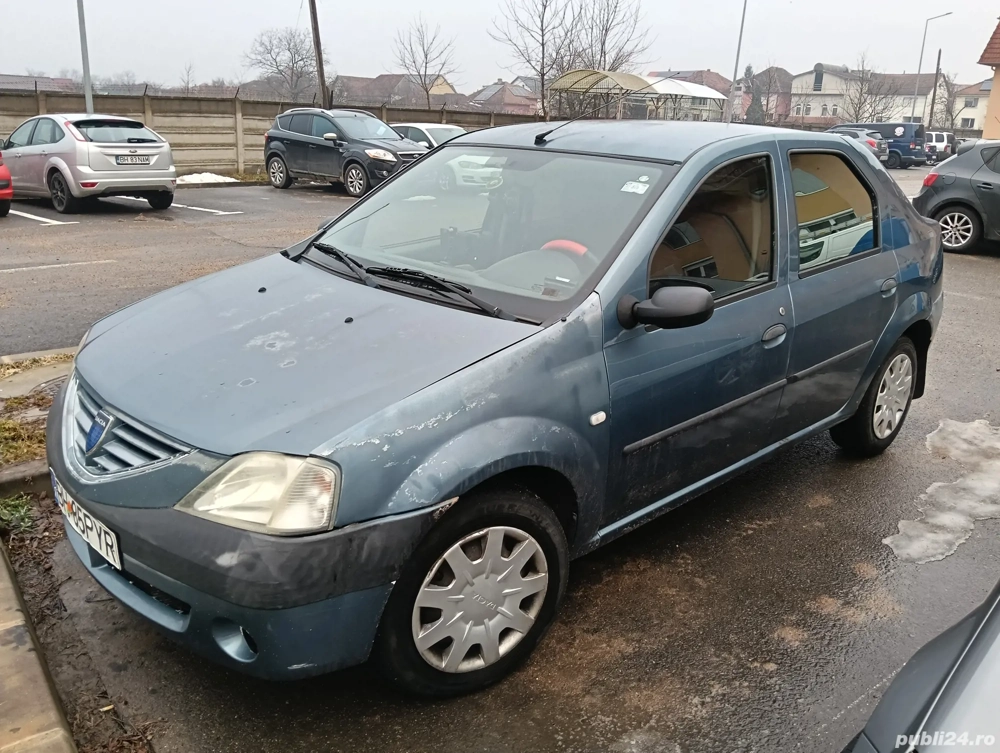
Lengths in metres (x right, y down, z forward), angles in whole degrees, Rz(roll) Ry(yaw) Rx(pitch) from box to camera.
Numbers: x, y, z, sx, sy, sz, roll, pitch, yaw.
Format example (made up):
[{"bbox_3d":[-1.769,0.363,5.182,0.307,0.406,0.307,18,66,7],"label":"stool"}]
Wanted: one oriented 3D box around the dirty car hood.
[{"bbox_3d":[-0.689,-0.124,2.311,0.964,0.170,1.420,-29,32,-34],"label":"dirty car hood"}]

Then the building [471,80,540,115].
[{"bbox_3d":[-0.206,-31.484,92.249,8.000,6.500,6.800,17,23,40],"label":"building"}]

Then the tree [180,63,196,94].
[{"bbox_3d":[-16.735,-14.788,42.493,1.030,4.270,1.030,-5,19,-20],"label":"tree"}]

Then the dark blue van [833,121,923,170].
[{"bbox_3d":[18.005,-11.354,38.230,4.892,1.970,1.904,17,23,39],"label":"dark blue van"}]

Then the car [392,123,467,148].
[{"bbox_3d":[-1.538,-5.201,18.542,4.260,1.450,1.800,17,23,39],"label":"car"}]

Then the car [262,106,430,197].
[{"bbox_3d":[-3.402,-4.988,17.336,4.440,1.700,1.860,15,23,37],"label":"car"}]

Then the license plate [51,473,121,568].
[{"bbox_3d":[-1.103,0.369,2.086,0.025,0.110,0.520,-14,24,-40],"label":"license plate"}]

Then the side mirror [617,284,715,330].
[{"bbox_3d":[0.446,-0.184,2.123,0.170,0.140,0.220,-14,24,-40],"label":"side mirror"}]

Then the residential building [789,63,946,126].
[{"bbox_3d":[55.274,-39.849,116.247,19.648,10.800,8.933,17,23,40],"label":"residential building"}]

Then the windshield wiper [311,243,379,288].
[{"bbox_3d":[-0.568,-0.408,2.813,0.090,0.075,0.659,-25,33,-25],"label":"windshield wiper"}]

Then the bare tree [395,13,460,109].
[{"bbox_3d":[-3.194,-12.420,33.667,3.040,5.820,3.040,0,18,-5],"label":"bare tree"}]

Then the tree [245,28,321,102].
[{"bbox_3d":[-16.006,-21.522,57.219,5.700,8.082,5.500,2,18,0],"label":"tree"}]

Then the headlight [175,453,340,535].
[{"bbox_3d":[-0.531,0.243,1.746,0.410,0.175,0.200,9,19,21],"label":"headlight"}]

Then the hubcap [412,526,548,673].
[{"bbox_3d":[-0.050,0.586,2.057,0.405,0.405,0.060,-10,21,-31],"label":"hubcap"}]

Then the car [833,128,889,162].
[{"bbox_3d":[15.828,-10.808,36.820,4.280,1.660,1.780,17,23,39],"label":"car"}]

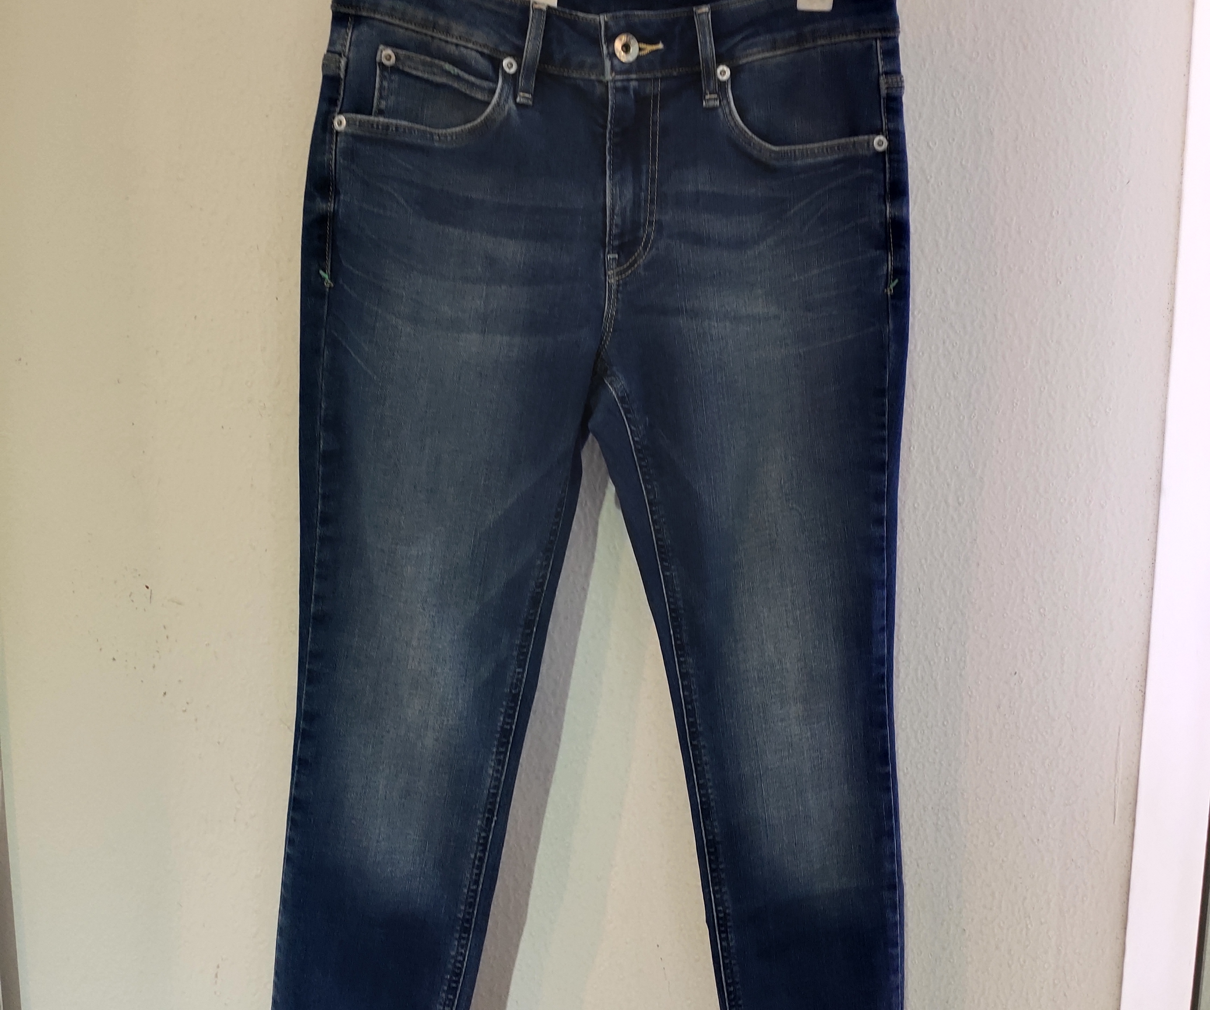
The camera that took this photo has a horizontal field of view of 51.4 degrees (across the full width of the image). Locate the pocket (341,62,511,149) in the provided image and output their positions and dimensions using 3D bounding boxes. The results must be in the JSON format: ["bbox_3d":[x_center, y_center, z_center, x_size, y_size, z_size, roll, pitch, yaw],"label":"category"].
[{"bbox_3d":[-0.128,-0.285,0.897,0.121,0.055,0.020,1,9,0],"label":"pocket"}]

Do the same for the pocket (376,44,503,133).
[{"bbox_3d":[-0.119,-0.296,0.894,0.089,0.056,0.015,1,9,0],"label":"pocket"}]

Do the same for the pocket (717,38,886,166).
[{"bbox_3d":[0.142,-0.292,0.918,0.118,0.083,0.020,-1,9,-9],"label":"pocket"}]

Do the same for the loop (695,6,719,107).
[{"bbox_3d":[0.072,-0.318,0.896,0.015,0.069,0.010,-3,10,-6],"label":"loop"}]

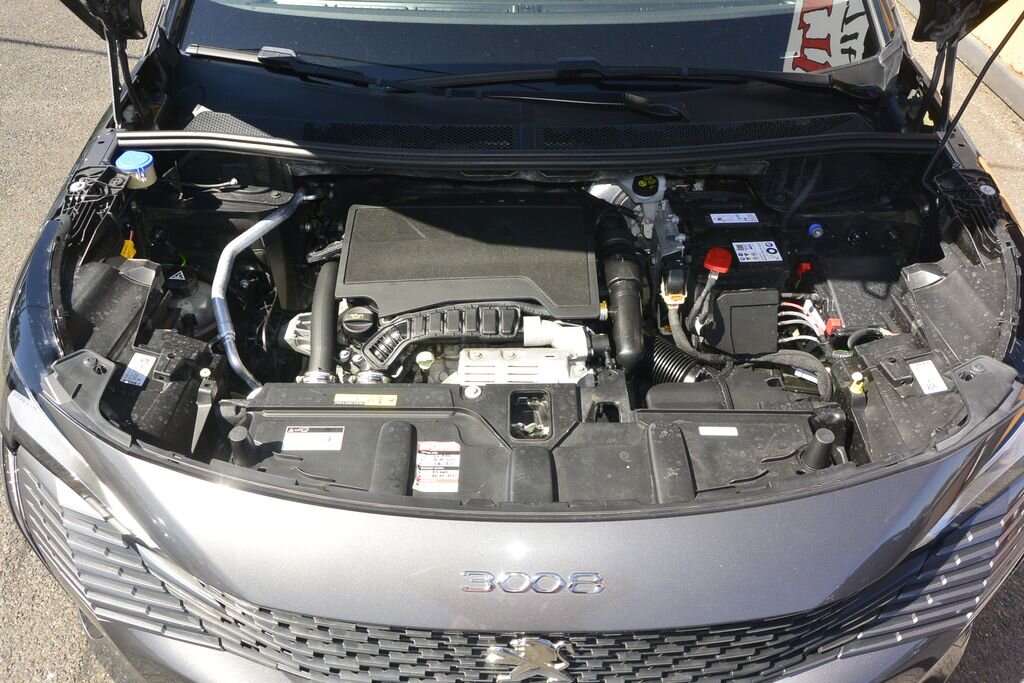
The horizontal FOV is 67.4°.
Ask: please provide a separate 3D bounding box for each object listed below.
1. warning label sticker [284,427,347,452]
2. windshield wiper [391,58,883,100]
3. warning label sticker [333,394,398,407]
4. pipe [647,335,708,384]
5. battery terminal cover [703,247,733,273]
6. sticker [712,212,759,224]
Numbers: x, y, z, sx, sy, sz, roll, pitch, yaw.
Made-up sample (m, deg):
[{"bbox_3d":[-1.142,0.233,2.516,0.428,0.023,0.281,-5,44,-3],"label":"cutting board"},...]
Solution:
[{"bbox_3d":[-0.272,0.133,1.053,0.079,0.002,0.039,0,47,-1],"label":"warning label sticker"},{"bbox_3d":[0.245,-0.518,1.513,0.935,0.065,0.095,1,37,1],"label":"windshield wiper"},{"bbox_3d":[-0.196,0.079,1.030,0.084,0.002,0.017,1,56,0],"label":"warning label sticker"},{"bbox_3d":[0.285,0.038,1.325,0.075,0.080,0.100,-30,46,-34],"label":"pipe"},{"bbox_3d":[0.393,-0.154,1.460,0.050,0.030,0.055,1,37,1],"label":"battery terminal cover"},{"bbox_3d":[0.453,-0.250,1.560,0.091,0.002,0.038,-1,38,1],"label":"sticker"}]

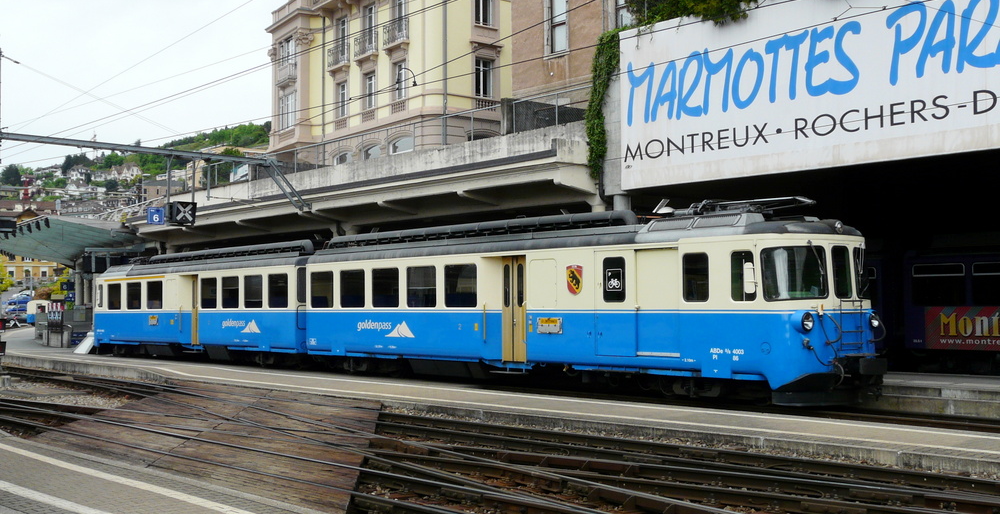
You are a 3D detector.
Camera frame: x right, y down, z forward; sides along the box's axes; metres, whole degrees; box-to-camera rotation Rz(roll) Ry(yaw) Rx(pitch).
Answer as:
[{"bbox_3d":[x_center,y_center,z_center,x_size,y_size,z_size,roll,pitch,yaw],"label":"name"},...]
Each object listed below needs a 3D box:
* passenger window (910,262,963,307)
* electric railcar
[{"bbox_3d":[9.966,0.626,26.292,0.060,0.989,1.335,2,-3,-39],"label":"passenger window"},{"bbox_3d":[-4.846,1.472,34.935,2.680,3.947,36.782,2,-3,-39],"label":"electric railcar"}]

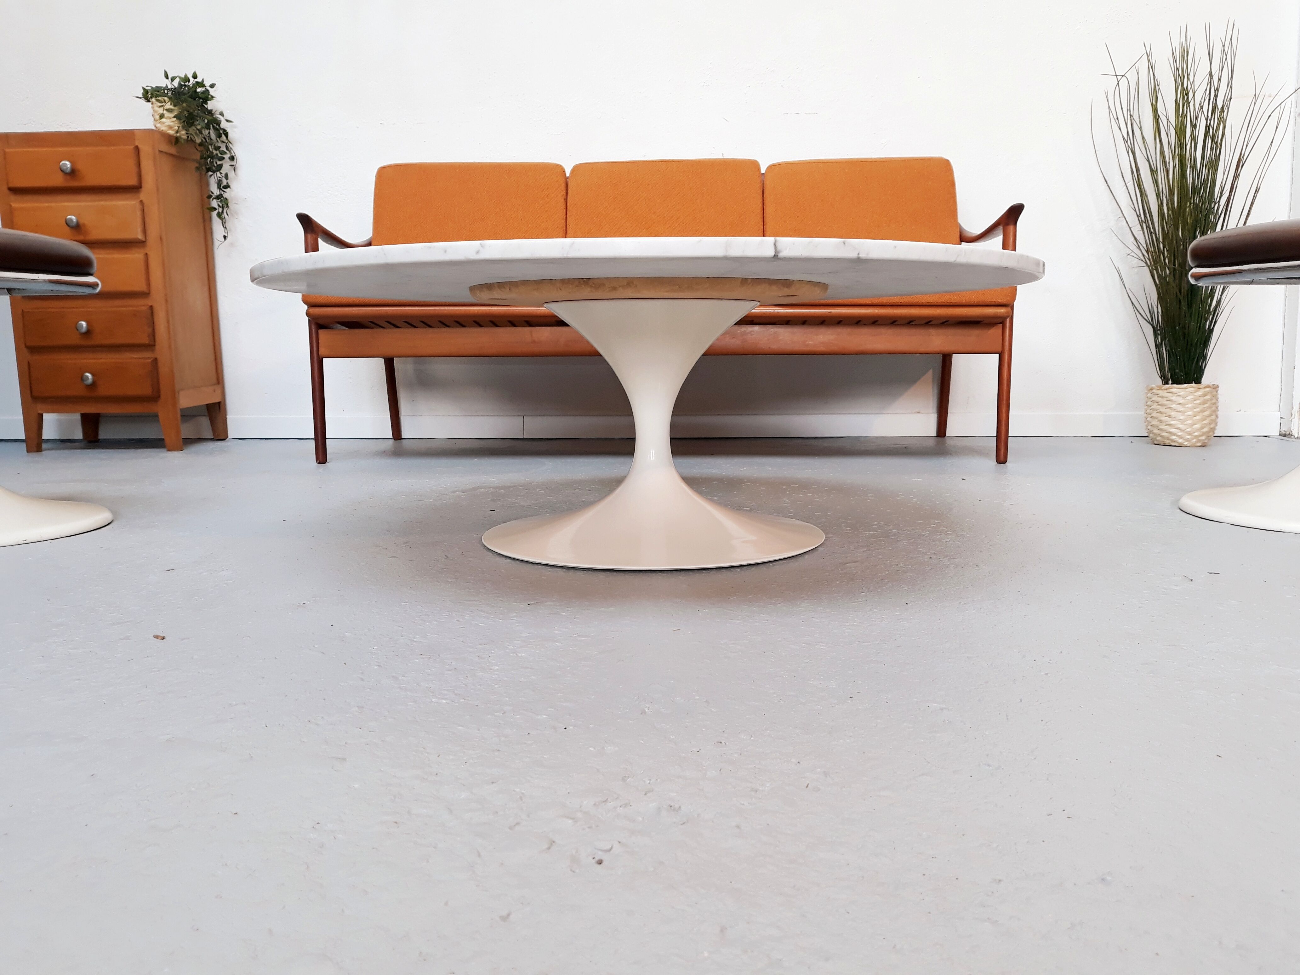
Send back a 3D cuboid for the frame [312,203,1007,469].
[{"bbox_3d":[0.029,-0.464,2.774,1.726,0.726,0.729,0,8,3],"label":"frame"}]

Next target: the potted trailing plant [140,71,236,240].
[{"bbox_3d":[-1.355,-0.977,2.988,0.272,0.480,0.251,0,8,3],"label":"potted trailing plant"}]

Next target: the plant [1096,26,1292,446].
[{"bbox_3d":[1.512,-0.687,2.809,0.557,1.137,0.507,0,8,3],"label":"plant"}]

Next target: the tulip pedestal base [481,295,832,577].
[{"bbox_3d":[0.004,-0.104,1.565,0.531,0.354,0.531,0,8,3],"label":"tulip pedestal base"}]

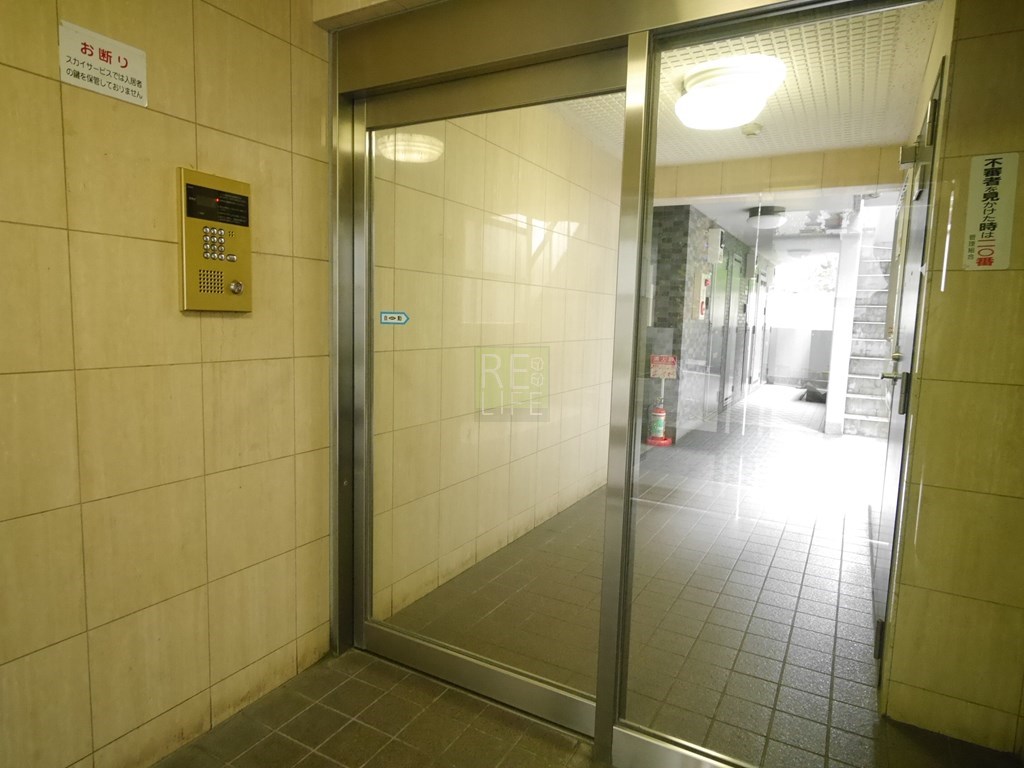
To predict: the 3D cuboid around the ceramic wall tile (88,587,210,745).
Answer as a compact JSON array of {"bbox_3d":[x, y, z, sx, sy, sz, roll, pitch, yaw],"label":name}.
[{"bbox_3d":[-0.913,0.707,1.509,0.010,0.302,0.295,5,7,30],"label":"ceramic wall tile"}]

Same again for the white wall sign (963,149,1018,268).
[{"bbox_3d":[1.267,-0.453,1.567,0.098,0.297,0.004,5,7,30],"label":"white wall sign"}]

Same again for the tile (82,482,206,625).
[{"bbox_3d":[-0.903,0.407,1.476,0.010,0.302,0.295,5,7,30],"label":"tile"}]

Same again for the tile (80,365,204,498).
[{"bbox_3d":[-0.894,0.107,1.444,0.010,0.302,0.295,5,7,30],"label":"tile"}]

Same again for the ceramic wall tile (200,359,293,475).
[{"bbox_3d":[-0.747,0.084,1.698,0.010,0.302,0.295,5,7,30],"label":"ceramic wall tile"}]

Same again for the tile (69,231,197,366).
[{"bbox_3d":[-0.885,-0.193,1.411,0.010,0.302,0.295,5,7,30],"label":"tile"}]

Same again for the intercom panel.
[{"bbox_3d":[-0.773,-0.363,1.547,0.025,0.345,0.188,5,7,30],"label":"intercom panel"}]

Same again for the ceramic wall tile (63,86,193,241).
[{"bbox_3d":[-0.875,-0.493,1.378,0.010,0.302,0.295,5,7,30],"label":"ceramic wall tile"}]

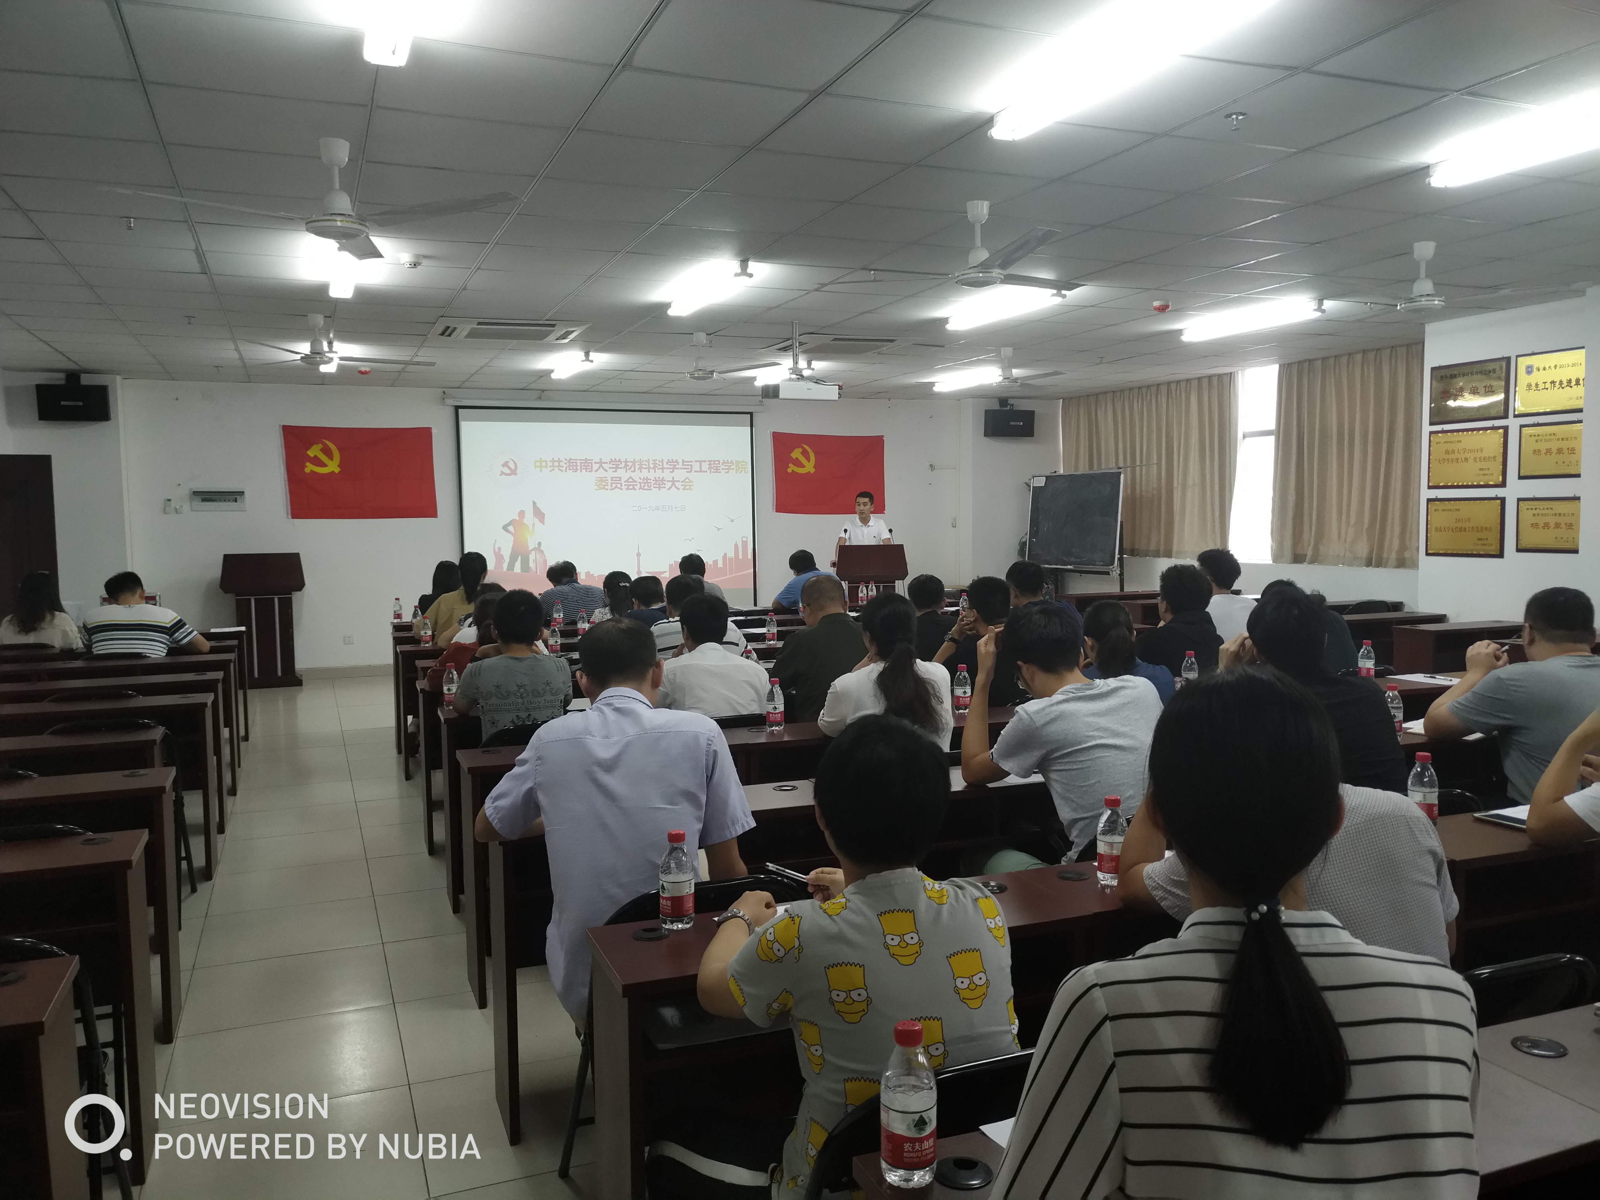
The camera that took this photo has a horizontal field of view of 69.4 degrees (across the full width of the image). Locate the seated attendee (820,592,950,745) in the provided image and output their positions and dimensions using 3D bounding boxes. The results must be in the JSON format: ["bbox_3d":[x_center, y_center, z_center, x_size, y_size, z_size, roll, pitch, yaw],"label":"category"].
[{"bbox_3d":[0.265,0.603,4.064,0.480,1.270,0.750,-3,5,-23],"label":"seated attendee"}]

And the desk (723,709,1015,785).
[{"bbox_3d":[0.302,0.834,4.277,1.120,0.760,0.400,-4,5,-28],"label":"desk"}]

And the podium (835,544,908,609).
[{"bbox_3d":[0.686,0.057,11.005,0.710,1.210,0.480,-1,5,-1],"label":"podium"}]

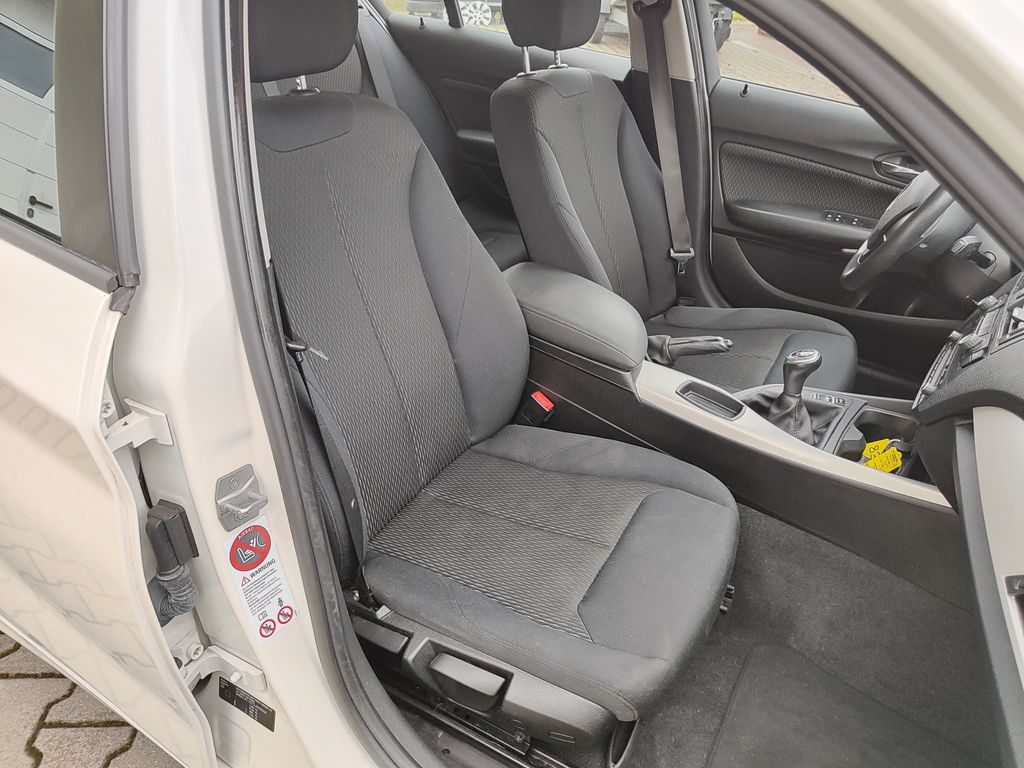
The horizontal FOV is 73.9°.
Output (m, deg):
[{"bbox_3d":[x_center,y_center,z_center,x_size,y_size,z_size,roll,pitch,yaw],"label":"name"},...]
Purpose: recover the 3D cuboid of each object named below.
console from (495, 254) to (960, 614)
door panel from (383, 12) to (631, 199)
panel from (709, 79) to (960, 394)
[{"bbox_3d":[0.376,0.017,1.197,1.000,0.350,0.270,22,38,23],"label":"console"},{"bbox_3d":[-0.041,-0.667,1.974,0.810,0.645,0.150,22,38,23],"label":"door panel"},{"bbox_3d":[0.834,-0.310,1.589,0.910,0.625,0.150,22,38,23],"label":"panel"}]

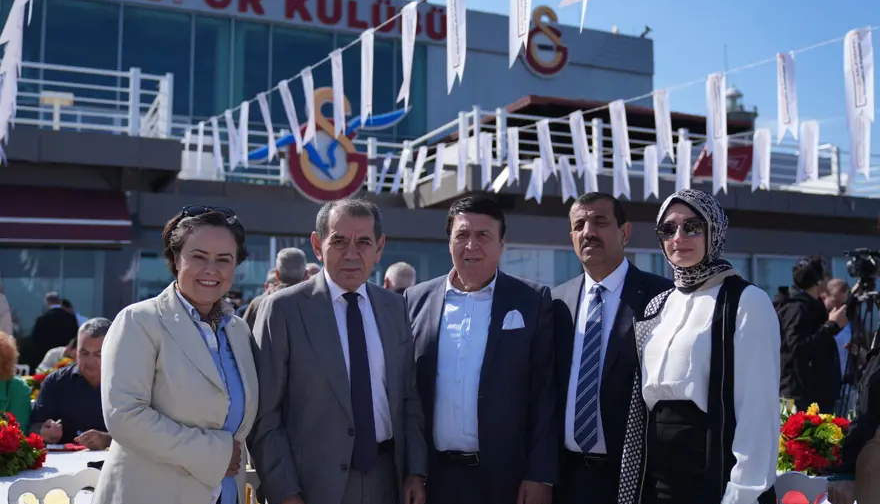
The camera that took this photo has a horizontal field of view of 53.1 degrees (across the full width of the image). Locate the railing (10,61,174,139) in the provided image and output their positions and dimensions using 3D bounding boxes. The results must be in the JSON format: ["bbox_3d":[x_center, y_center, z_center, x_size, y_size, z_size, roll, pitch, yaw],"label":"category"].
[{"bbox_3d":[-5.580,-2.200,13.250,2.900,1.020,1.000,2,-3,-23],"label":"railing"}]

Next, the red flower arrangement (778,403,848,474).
[{"bbox_3d":[1.461,0.725,3.450,0.330,0.280,0.330,1,-3,0],"label":"red flower arrangement"}]

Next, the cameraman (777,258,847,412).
[{"bbox_3d":[2.275,0.874,5.400,0.460,1.730,0.500,3,-4,-33],"label":"cameraman"}]

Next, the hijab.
[{"bbox_3d":[0.692,-0.034,2.400,0.210,0.285,0.250,-1,-4,27],"label":"hijab"}]

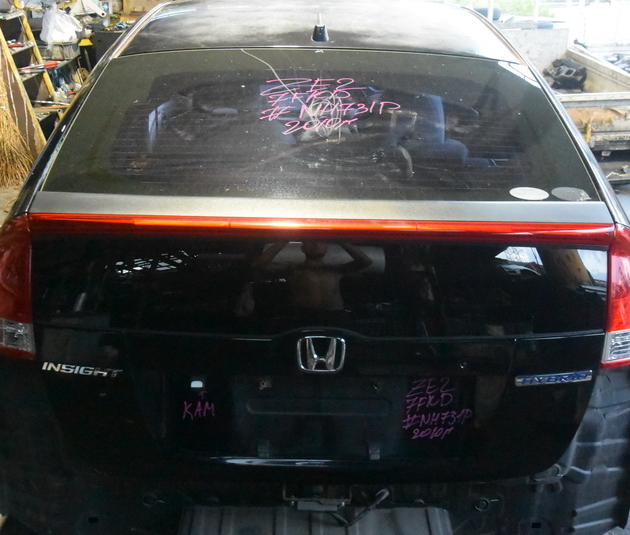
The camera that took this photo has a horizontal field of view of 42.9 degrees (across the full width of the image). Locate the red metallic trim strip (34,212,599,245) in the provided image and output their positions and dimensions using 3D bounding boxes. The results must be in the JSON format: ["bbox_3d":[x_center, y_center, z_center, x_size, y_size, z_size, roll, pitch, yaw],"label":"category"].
[{"bbox_3d":[0.013,-0.069,1.541,1.165,0.062,0.100,1,17,0],"label":"red metallic trim strip"}]

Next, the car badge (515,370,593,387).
[{"bbox_3d":[0.459,0.210,1.530,0.160,0.024,0.011,-2,13,-12],"label":"car badge"}]

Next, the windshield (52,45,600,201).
[{"bbox_3d":[0.019,-0.344,1.853,1.141,0.055,0.722,1,39,0],"label":"windshield"}]

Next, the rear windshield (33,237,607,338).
[{"bbox_3d":[0.009,0.037,1.535,1.135,0.195,0.091,1,2,0],"label":"rear windshield"}]

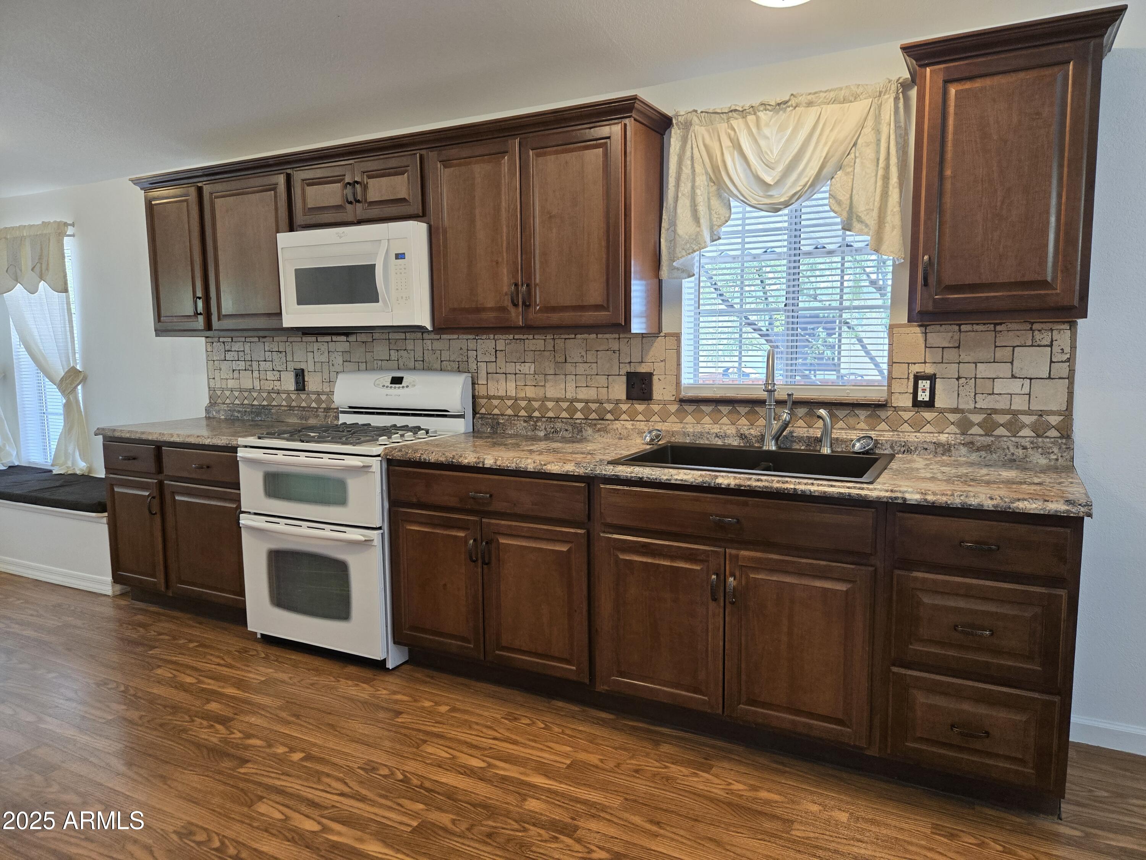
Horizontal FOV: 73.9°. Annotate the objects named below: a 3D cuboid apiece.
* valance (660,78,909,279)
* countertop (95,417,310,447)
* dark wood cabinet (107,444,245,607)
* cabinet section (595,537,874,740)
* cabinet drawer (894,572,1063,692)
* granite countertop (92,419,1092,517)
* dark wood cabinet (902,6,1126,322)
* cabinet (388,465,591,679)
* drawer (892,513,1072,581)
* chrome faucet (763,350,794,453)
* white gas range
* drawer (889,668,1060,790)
[{"bbox_3d":[0.740,-0.876,2.748,0.873,0.615,0.100,3,7,28],"label":"valance"},{"bbox_3d":[-1.769,0.001,3.863,1.100,0.048,0.645,3,7,28],"label":"countertop"},{"bbox_3d":[-1.758,0.446,3.900,1.053,0.853,0.654,3,7,28],"label":"dark wood cabinet"},{"bbox_3d":[0.610,0.613,2.648,0.875,0.565,0.570,3,7,27],"label":"cabinet section"},{"bbox_3d":[1.183,0.510,2.241,0.407,0.261,0.480,3,7,28],"label":"cabinet drawer"},{"bbox_3d":[-0.402,0.071,3.147,4.190,0.048,0.645,3,7,28],"label":"granite countertop"},{"bbox_3d":[1.299,-0.742,2.329,0.552,0.816,0.343,3,7,28],"label":"dark wood cabinet"},{"bbox_3d":[-0.183,0.527,3.076,0.903,0.853,0.654,3,7,28],"label":"cabinet"},{"bbox_3d":[1.181,0.284,2.217,0.404,0.130,0.480,3,7,28],"label":"drawer"},{"bbox_3d":[0.726,-0.103,2.722,0.115,0.370,0.245,2,6,18],"label":"chrome faucet"},{"bbox_3d":[-0.963,0.349,3.406,0.770,1.185,0.705,3,7,28],"label":"white gas range"},{"bbox_3d":[1.184,0.787,2.270,0.404,0.254,0.480,3,7,28],"label":"drawer"}]

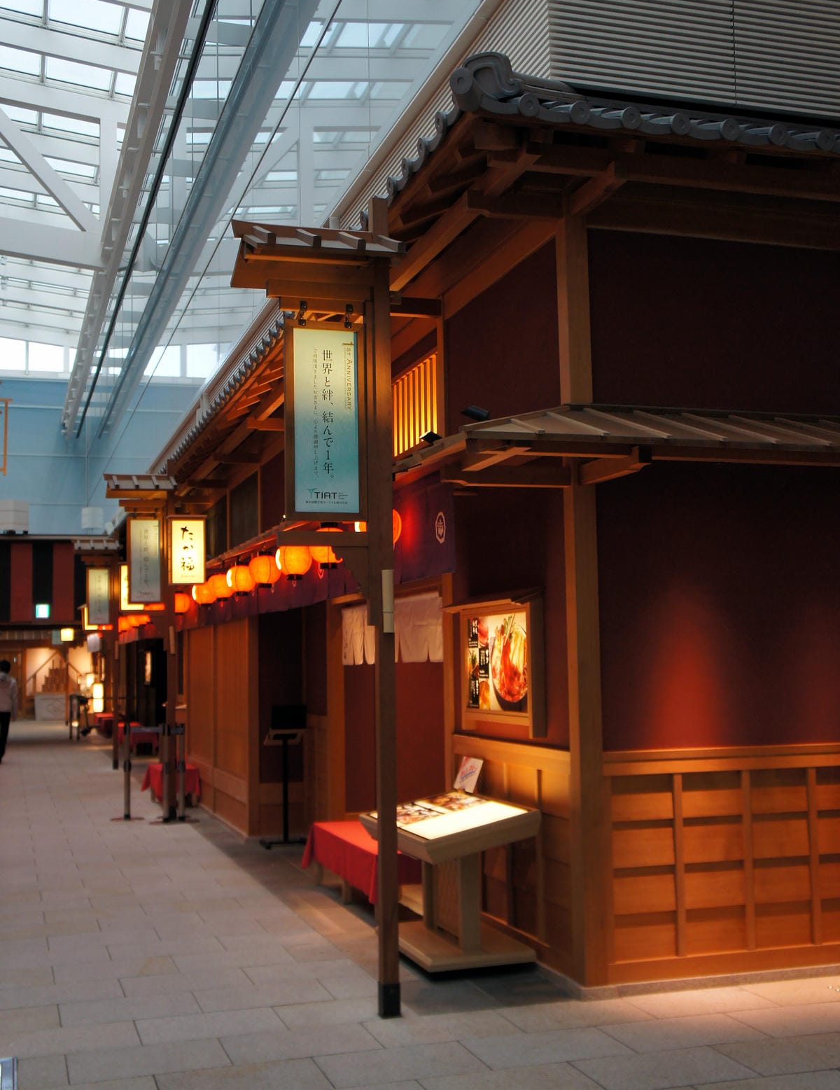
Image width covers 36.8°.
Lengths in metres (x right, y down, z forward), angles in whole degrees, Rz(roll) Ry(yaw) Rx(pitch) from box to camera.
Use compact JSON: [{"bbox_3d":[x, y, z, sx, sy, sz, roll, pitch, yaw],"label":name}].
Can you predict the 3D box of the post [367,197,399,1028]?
[{"bbox_3d":[-0.163,0.230,5.893,0.078,3.800,0.078,1,-5,-18],"label":"post"}]

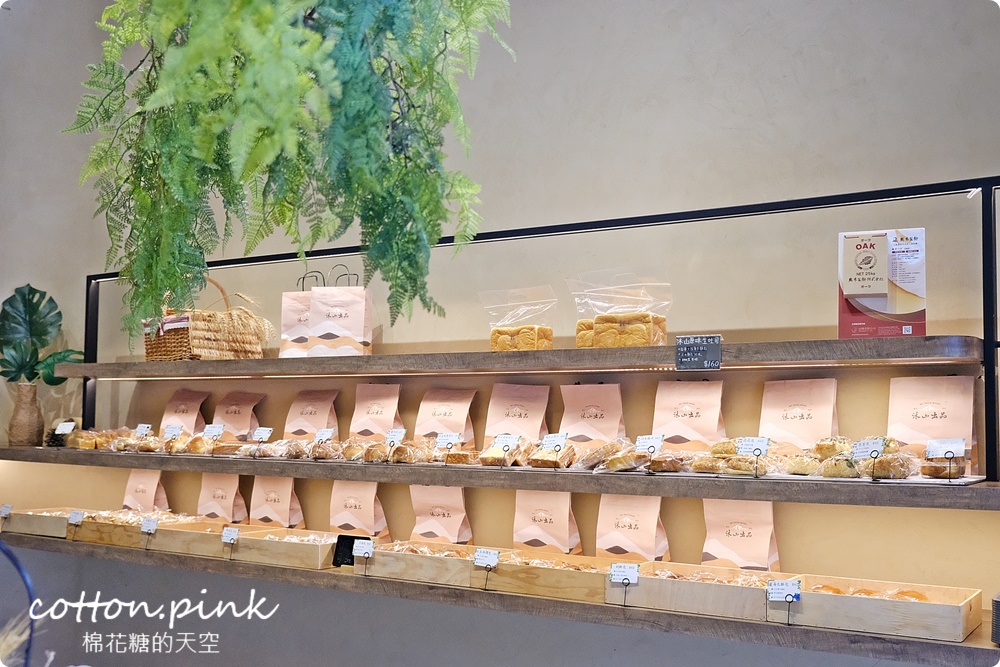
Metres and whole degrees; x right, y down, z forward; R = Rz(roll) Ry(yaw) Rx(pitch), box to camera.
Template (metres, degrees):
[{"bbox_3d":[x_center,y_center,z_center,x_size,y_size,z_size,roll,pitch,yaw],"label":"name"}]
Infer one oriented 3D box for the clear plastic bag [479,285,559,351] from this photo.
[{"bbox_3d":[0.056,-0.036,2.707,0.220,0.195,0.125,-3,-5,30],"label":"clear plastic bag"}]

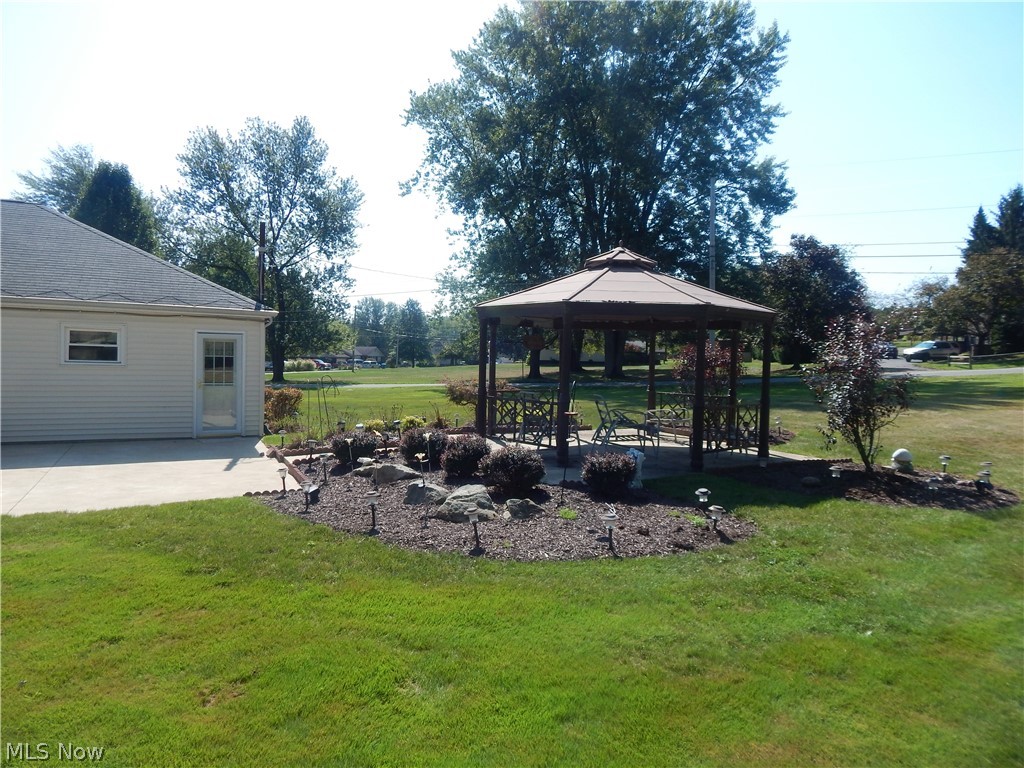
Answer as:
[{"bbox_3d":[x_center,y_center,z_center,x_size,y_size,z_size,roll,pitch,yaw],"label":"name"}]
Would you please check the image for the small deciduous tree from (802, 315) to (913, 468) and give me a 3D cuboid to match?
[{"bbox_3d":[5.707,0.157,10.750,1.800,2.600,1.700,3,3,28],"label":"small deciduous tree"}]

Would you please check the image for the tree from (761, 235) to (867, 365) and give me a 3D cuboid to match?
[{"bbox_3d":[21.774,-5.958,47.000,7.300,9.500,7.300,3,2,25],"label":"tree"}]

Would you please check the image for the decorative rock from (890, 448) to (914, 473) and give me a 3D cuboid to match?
[{"bbox_3d":[6.455,1.264,10.750,0.380,0.400,0.380,3,3,31],"label":"decorative rock"}]

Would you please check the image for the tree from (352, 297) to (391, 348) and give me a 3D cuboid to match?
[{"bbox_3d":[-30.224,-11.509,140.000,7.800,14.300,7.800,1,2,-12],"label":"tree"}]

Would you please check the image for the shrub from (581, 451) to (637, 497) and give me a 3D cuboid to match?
[{"bbox_3d":[1.275,1.183,8.600,0.720,0.620,0.720,2,2,8],"label":"shrub"}]

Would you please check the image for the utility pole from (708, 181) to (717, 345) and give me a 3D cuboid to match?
[{"bbox_3d":[10.154,-5.271,32.783,0.300,10.100,0.300,2,2,0],"label":"utility pole"}]

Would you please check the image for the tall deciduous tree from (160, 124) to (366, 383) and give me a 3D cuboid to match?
[{"bbox_3d":[-13.655,-7.631,36.678,11.300,15.000,11.000,2,2,0],"label":"tall deciduous tree"}]

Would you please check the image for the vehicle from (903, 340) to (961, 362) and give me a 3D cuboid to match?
[{"bbox_3d":[33.881,-2.622,52.500,4.550,1.720,1.830,0,2,-26],"label":"vehicle"}]

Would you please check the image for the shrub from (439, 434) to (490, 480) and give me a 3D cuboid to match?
[{"bbox_3d":[-0.627,0.958,9.088,0.720,0.560,0.720,2,2,0],"label":"shrub"}]

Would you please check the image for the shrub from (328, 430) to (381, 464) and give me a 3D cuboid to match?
[{"bbox_3d":[-2.382,0.920,9.990,0.790,0.480,0.780,2,2,0],"label":"shrub"}]

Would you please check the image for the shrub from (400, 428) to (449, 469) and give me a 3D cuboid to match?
[{"bbox_3d":[-1.378,1.016,10.250,0.750,0.630,0.730,1,2,-8],"label":"shrub"}]

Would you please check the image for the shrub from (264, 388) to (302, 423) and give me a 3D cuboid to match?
[{"bbox_3d":[-5.677,0.468,15.982,1.080,0.860,1.000,2,2,0],"label":"shrub"}]

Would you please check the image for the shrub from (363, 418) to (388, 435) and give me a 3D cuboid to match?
[{"bbox_3d":[-2.768,0.866,13.100,0.490,0.370,0.480,1,2,-12],"label":"shrub"}]

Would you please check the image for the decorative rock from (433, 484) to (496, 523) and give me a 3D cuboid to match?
[{"bbox_3d":[-0.477,1.199,6.744,0.620,0.300,0.480,2,2,0],"label":"decorative rock"}]

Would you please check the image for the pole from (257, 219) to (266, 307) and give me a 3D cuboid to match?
[{"bbox_3d":[-5.192,-2.500,13.500,0.170,1.800,0.170,1,2,-24],"label":"pole"}]

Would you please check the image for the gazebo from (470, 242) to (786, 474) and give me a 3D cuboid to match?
[{"bbox_3d":[1.971,-0.714,12.065,5.036,3.718,5.036,2,2,4],"label":"gazebo"}]

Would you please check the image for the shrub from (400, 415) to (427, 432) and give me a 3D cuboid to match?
[{"bbox_3d":[-1.961,0.789,12.991,0.530,0.400,0.500,2,2,0],"label":"shrub"}]

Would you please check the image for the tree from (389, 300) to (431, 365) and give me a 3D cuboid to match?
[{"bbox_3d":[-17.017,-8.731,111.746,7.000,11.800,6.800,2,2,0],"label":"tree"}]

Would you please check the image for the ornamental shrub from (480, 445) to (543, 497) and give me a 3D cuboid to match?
[{"bbox_3d":[0.003,1.008,8.038,0.800,0.570,0.800,2,2,0],"label":"ornamental shrub"}]

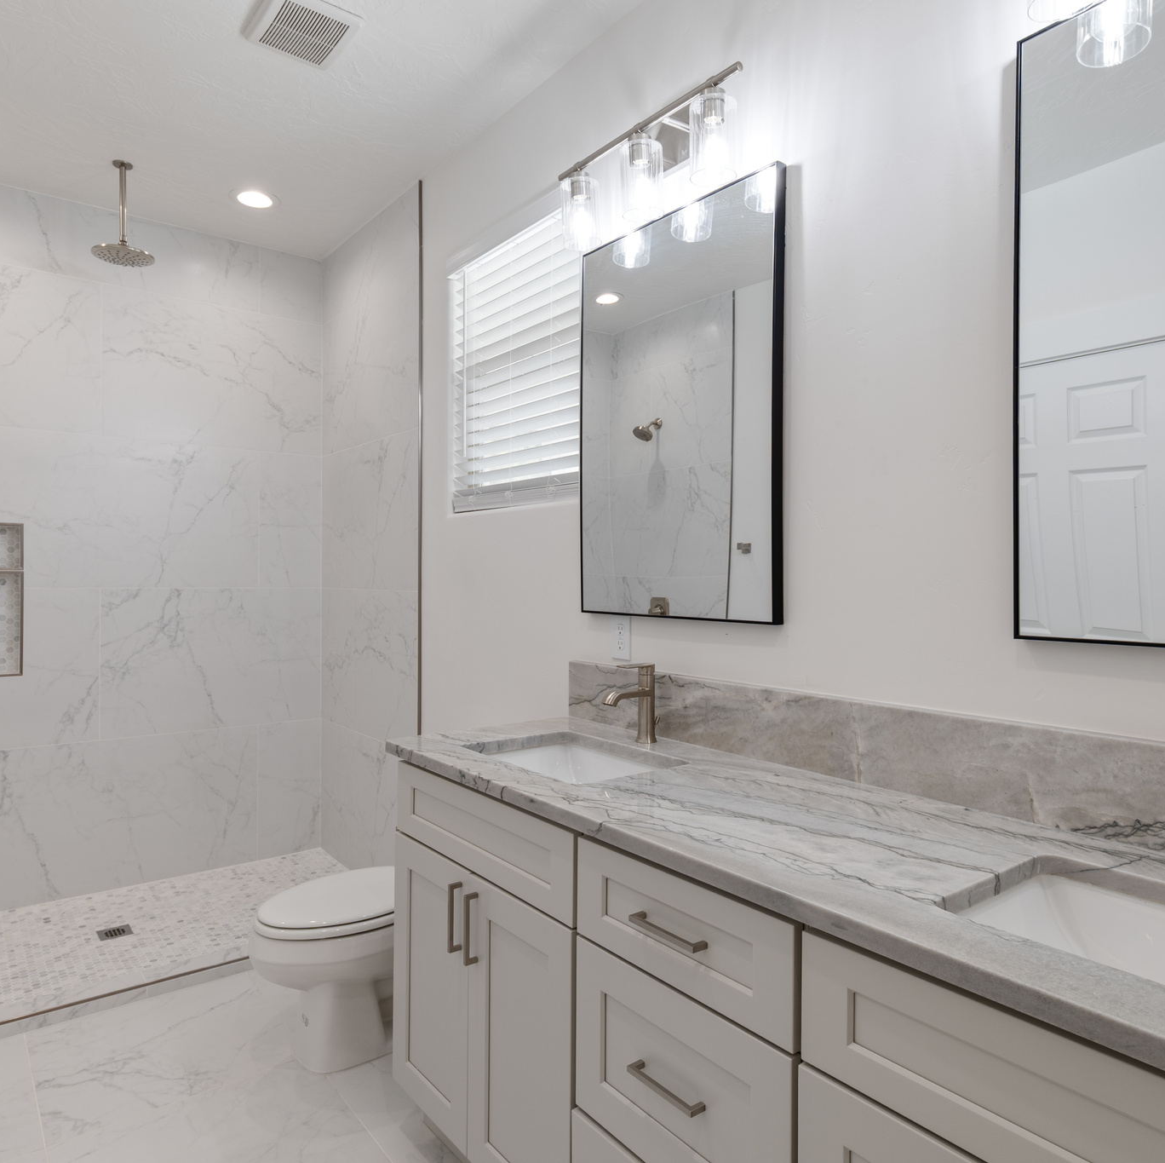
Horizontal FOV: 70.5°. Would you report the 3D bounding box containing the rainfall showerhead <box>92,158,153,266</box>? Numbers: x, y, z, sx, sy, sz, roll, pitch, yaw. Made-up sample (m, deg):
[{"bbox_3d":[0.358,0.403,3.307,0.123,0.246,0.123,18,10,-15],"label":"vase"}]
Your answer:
[{"bbox_3d":[-1.649,-1.323,2.948,0.202,0.335,0.202,0,0,-38],"label":"rainfall showerhead"}]

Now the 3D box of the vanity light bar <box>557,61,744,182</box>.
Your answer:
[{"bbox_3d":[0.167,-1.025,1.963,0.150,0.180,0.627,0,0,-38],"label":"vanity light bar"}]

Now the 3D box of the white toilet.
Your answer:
[{"bbox_3d":[-0.554,0.916,2.363,0.760,0.745,0.410,0,0,-38],"label":"white toilet"}]

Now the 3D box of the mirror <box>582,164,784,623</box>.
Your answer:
[{"bbox_3d":[0.215,-0.399,2.000,0.030,0.976,0.663,0,0,-38],"label":"mirror"}]

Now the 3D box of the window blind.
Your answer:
[{"bbox_3d":[-0.217,-0.688,2.634,0.064,0.891,0.745,0,0,-38],"label":"window blind"}]

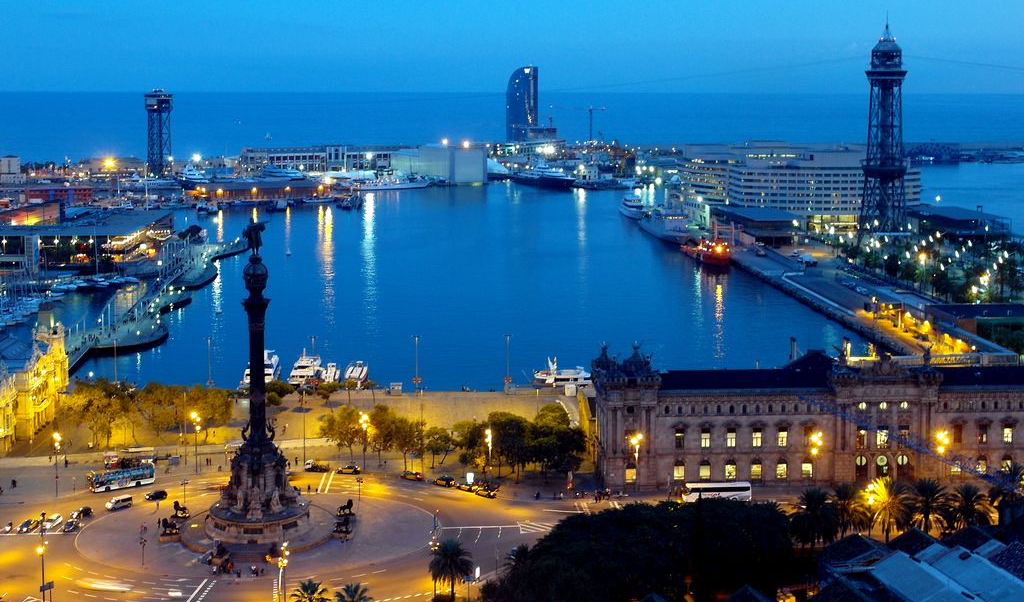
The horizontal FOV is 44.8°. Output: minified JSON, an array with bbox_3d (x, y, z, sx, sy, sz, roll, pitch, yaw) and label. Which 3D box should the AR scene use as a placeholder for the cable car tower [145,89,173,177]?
[{"bbox_3d":[-327.390,-153.620,1145.710,18.500,81.130,18.500,8,13,38],"label":"cable car tower"}]

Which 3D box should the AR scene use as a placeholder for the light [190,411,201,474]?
[{"bbox_3d":[-68.600,30.620,268.600,1.900,13.880,1.900,0,10,0],"label":"light"}]

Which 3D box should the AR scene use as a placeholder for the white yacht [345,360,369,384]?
[{"bbox_3d":[-43.280,19.740,346.660,6.200,6.000,18.000,0,10,-3],"label":"white yacht"}]

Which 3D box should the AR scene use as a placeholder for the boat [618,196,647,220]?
[{"bbox_3d":[74.890,-60.170,790.940,11.000,13.000,40.000,-1,10,-8],"label":"boat"}]

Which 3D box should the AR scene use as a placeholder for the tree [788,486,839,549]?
[{"bbox_3d":[55.341,39.605,227.044,8.373,11.820,8.373,0,10,0],"label":"tree"}]

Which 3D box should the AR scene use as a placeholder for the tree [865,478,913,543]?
[{"bbox_3d":[68.930,38.460,226.260,8.600,13.520,8.600,0,10,0],"label":"tree"}]

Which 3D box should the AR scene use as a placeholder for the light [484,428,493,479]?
[{"bbox_3d":[-4.880,32.530,263.110,1.600,12.300,1.600,0,10,0],"label":"light"}]

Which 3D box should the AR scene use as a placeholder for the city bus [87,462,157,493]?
[{"bbox_3d":[-82.407,37.188,263.467,12.214,4.236,2.561,-6,12,-32],"label":"city bus"}]

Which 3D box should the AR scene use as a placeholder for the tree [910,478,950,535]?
[{"bbox_3d":[76.180,38.560,226.330,8.000,13.330,8.000,0,10,0],"label":"tree"}]

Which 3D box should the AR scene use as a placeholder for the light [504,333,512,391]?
[{"bbox_3d":[-1.084,17.590,351.839,1.674,16.844,2.167,0,10,0],"label":"light"}]

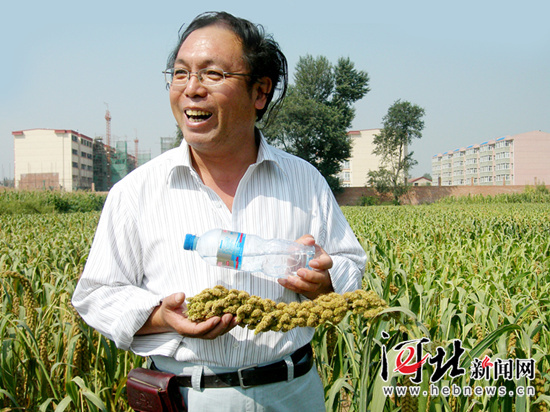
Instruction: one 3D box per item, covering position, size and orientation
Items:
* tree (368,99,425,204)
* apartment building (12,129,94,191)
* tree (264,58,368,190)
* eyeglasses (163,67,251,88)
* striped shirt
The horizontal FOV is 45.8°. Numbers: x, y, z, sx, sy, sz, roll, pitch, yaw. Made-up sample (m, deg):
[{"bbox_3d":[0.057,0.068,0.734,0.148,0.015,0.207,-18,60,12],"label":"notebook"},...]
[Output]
[{"bbox_3d":[10.263,-4.140,55.000,4.899,9.882,4.507,0,1,0],"label":"tree"},{"bbox_3d":[-51.500,-8.500,154.000,13.000,16.800,20.000,0,1,-2],"label":"apartment building"},{"bbox_3d":[3.168,-5.998,55.000,9.799,13.599,8.623,0,1,0],"label":"tree"},{"bbox_3d":[-0.112,-0.240,1.225,0.142,0.044,0.135,8,10,31],"label":"eyeglasses"},{"bbox_3d":[-0.110,0.078,1.300,0.585,0.475,0.360,0,1,-7],"label":"striped shirt"}]

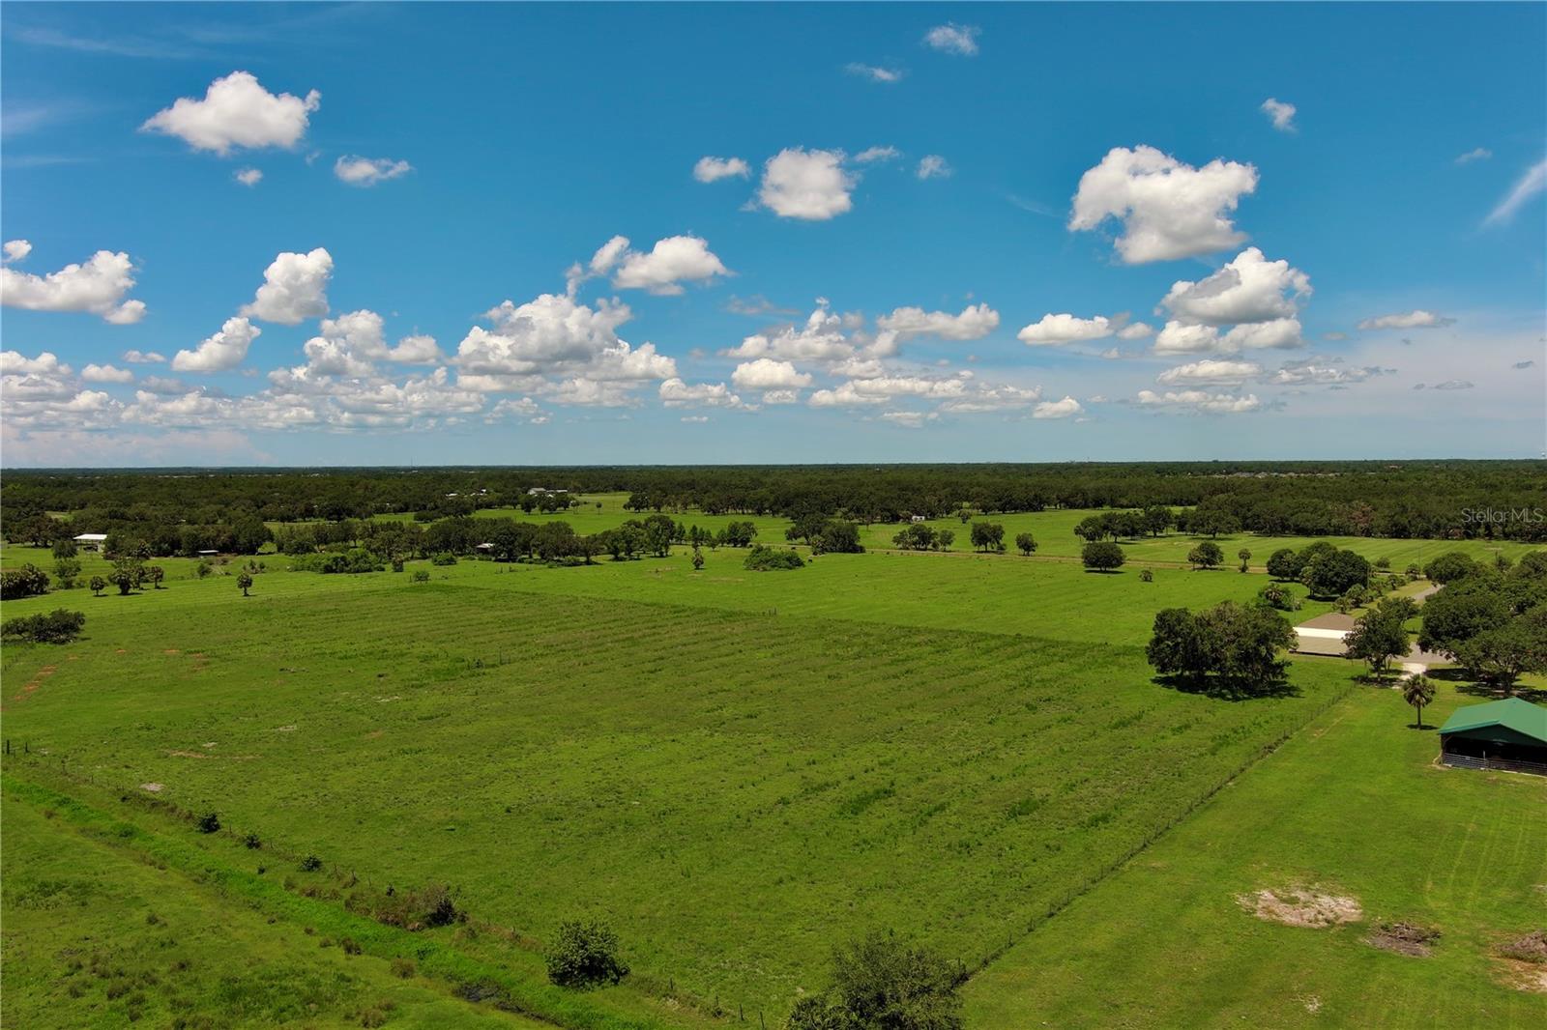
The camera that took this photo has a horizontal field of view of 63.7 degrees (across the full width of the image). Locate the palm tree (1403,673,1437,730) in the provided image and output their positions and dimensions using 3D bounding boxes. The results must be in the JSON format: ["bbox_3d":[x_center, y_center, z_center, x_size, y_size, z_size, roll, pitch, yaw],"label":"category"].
[{"bbox_3d":[85.790,24.730,165.350,3.780,7.200,3.630,0,2,0],"label":"palm tree"}]

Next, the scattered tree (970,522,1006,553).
[{"bbox_3d":[83.910,8.840,486.550,13.270,11.120,12.740,0,2,0],"label":"scattered tree"}]

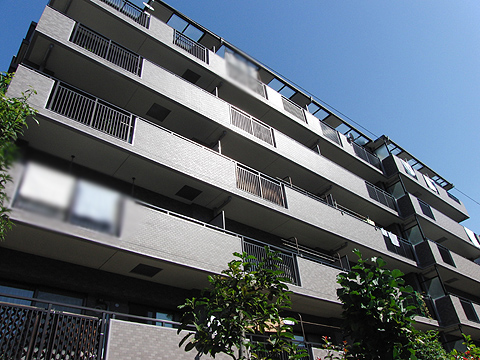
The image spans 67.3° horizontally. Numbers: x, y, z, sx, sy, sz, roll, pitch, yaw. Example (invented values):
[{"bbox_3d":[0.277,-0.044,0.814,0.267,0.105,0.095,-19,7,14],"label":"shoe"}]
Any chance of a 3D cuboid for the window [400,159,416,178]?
[{"bbox_3d":[10.504,-0.679,22.448,1.208,1.145,0.120,23,-45,-33],"label":"window"}]

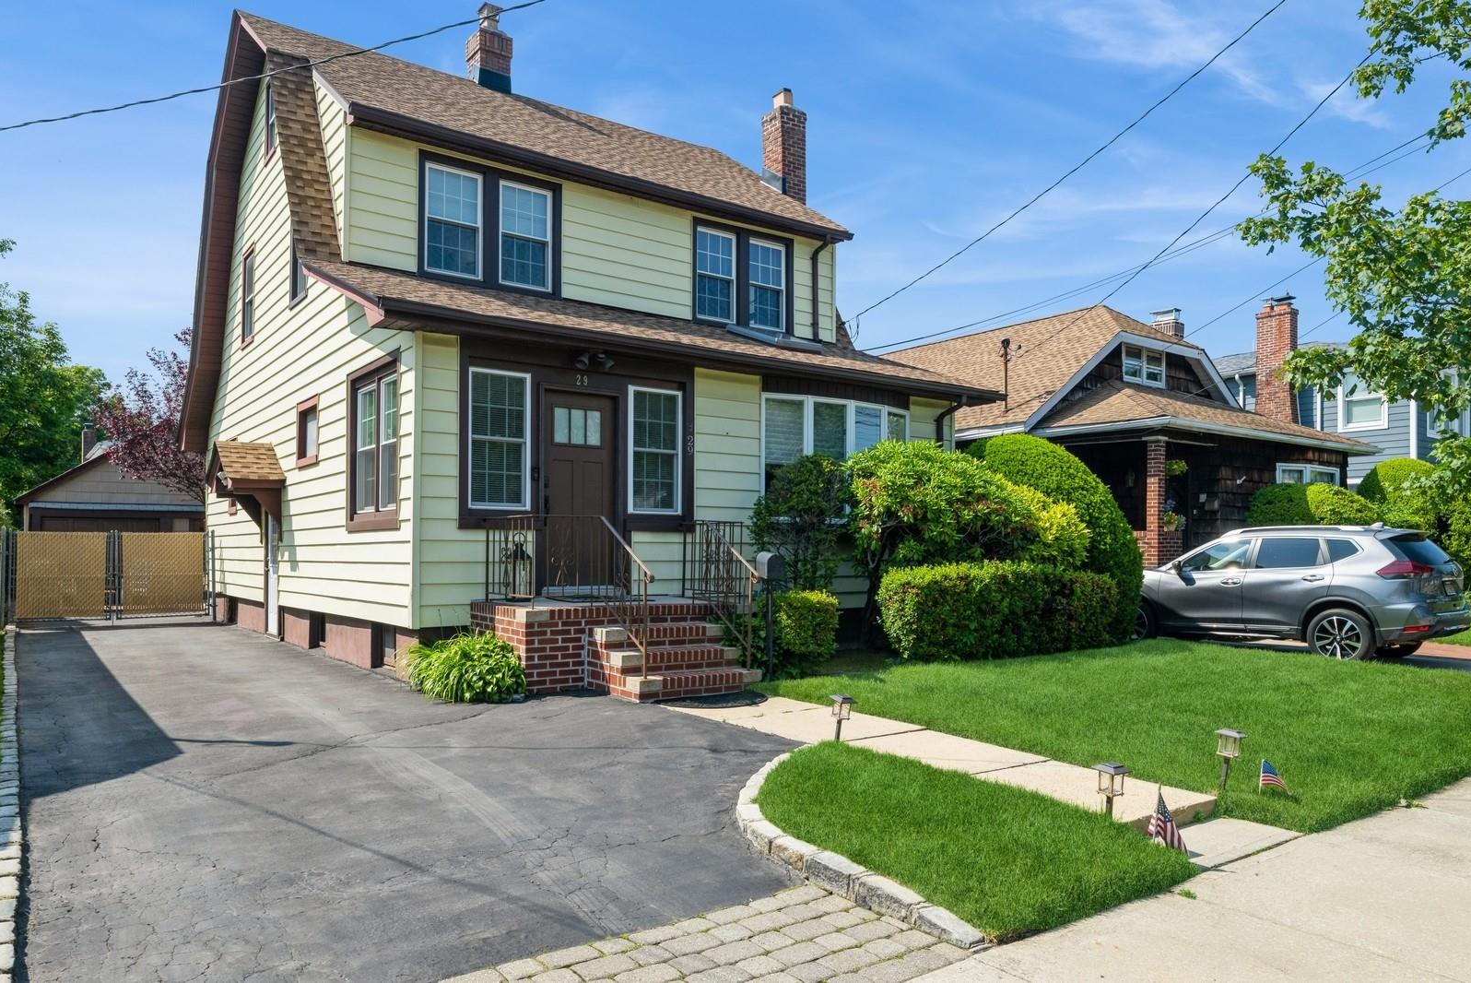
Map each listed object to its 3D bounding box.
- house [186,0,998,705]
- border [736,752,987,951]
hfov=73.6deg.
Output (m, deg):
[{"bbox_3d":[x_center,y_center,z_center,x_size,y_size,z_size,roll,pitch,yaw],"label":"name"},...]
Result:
[{"bbox_3d":[-2.927,-2.603,15.554,8.500,9.600,12.100,3,-5,-37],"label":"house"},{"bbox_3d":[0.349,1.632,4.821,0.680,0.210,2.950,0,-4,-7],"label":"border"}]

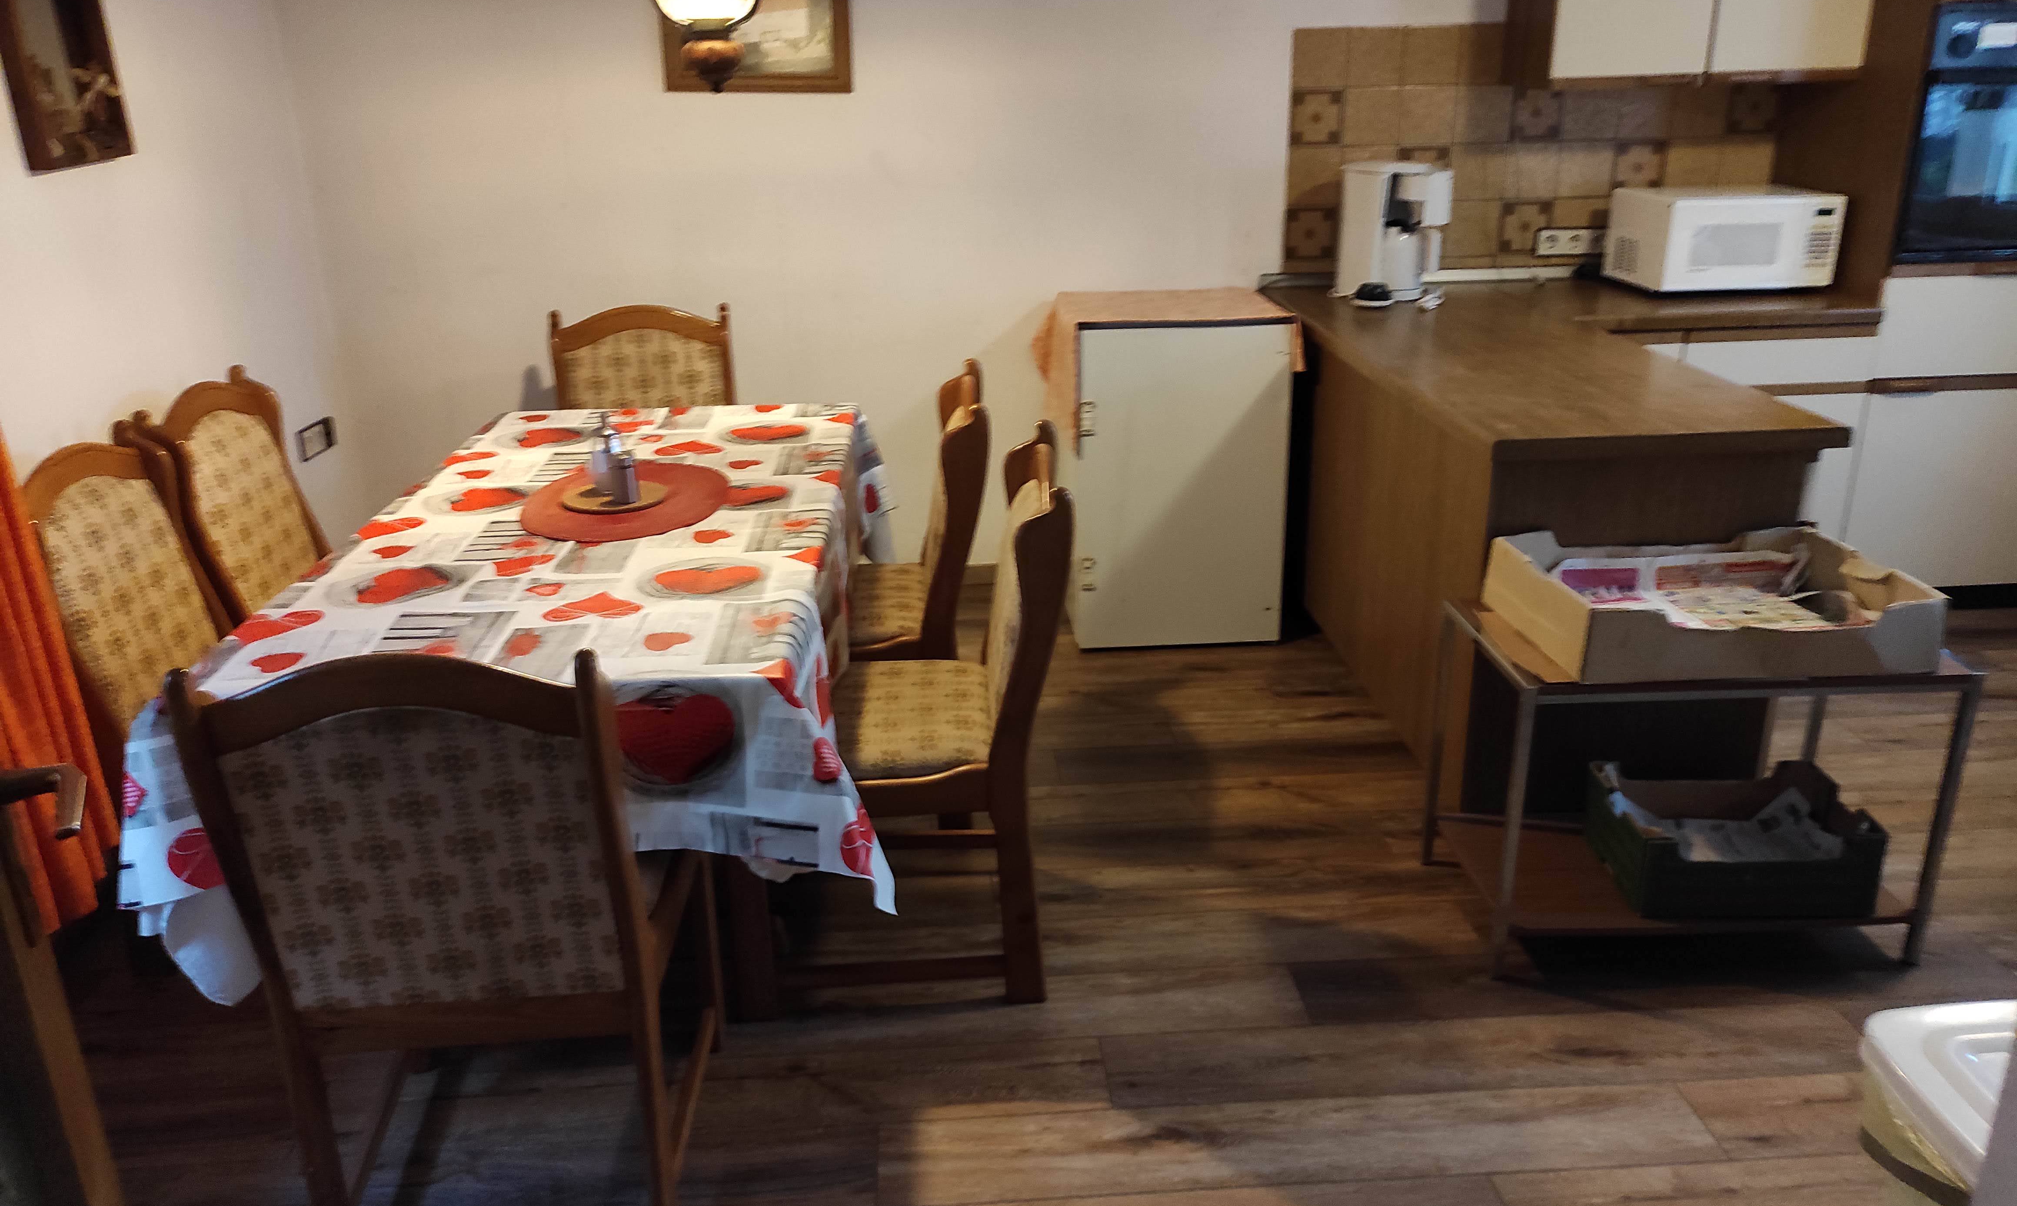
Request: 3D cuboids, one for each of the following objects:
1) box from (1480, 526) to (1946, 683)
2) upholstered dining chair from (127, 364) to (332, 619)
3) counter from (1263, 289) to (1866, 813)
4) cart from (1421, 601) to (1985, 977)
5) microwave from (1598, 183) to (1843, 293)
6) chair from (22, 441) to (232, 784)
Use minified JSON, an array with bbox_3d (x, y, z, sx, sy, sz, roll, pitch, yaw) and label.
[{"bbox_3d":[1.242,-0.008,2.616,0.600,0.136,0.400,-2,21,-2],"label":"box"},{"bbox_3d":[-1.380,-0.040,3.103,0.560,0.875,0.490,-3,20,-6],"label":"upholstered dining chair"},{"bbox_3d":[1.275,-0.266,3.904,0.730,0.850,1.850,-2,21,-2],"label":"counter"},{"bbox_3d":[1.150,0.299,2.515,0.722,0.527,0.410,-2,20,-2],"label":"cart"},{"bbox_3d":[1.920,-0.977,3.911,0.462,0.240,0.325,-2,20,-2],"label":"microwave"},{"bbox_3d":[-1.431,0.158,2.806,0.580,0.953,0.460,-2,21,-2],"label":"chair"}]

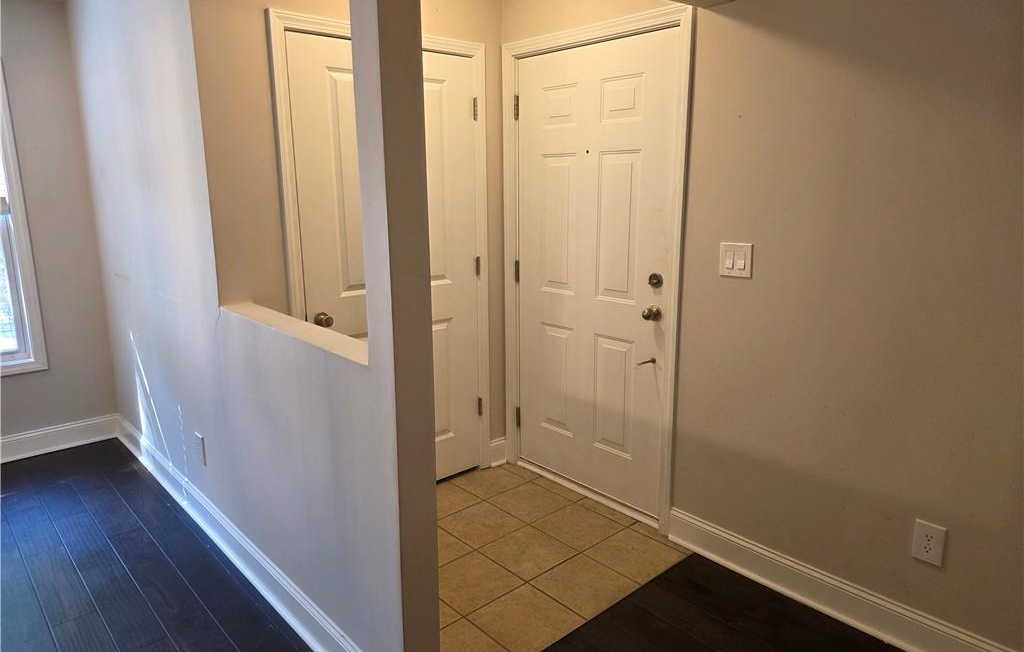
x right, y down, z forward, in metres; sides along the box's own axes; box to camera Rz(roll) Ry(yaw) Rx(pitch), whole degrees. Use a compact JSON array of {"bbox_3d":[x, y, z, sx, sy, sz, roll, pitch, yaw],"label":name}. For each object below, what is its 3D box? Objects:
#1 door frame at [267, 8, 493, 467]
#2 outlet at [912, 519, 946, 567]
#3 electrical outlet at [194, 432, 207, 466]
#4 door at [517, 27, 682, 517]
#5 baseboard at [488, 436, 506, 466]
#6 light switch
[{"bbox_3d":[-0.512,-0.204,3.106,1.015,2.153,0.080,-11,16,-41],"label":"door frame"},{"bbox_3d":[1.327,0.695,2.167,0.012,0.129,0.084,-11,16,-41],"label":"outlet"},{"bbox_3d":[-1.357,0.545,2.975,0.012,0.128,0.085,-11,16,-41],"label":"electrical outlet"},{"bbox_3d":[0.355,-0.213,3.112,0.050,2.030,0.910,-11,16,-41],"label":"door"},{"bbox_3d":[-0.071,0.696,3.666,0.125,0.153,0.022,-11,16,-41],"label":"baseboard"},{"bbox_3d":[0.828,-0.242,2.526,0.014,0.122,0.126,-11,16,-41],"label":"light switch"}]

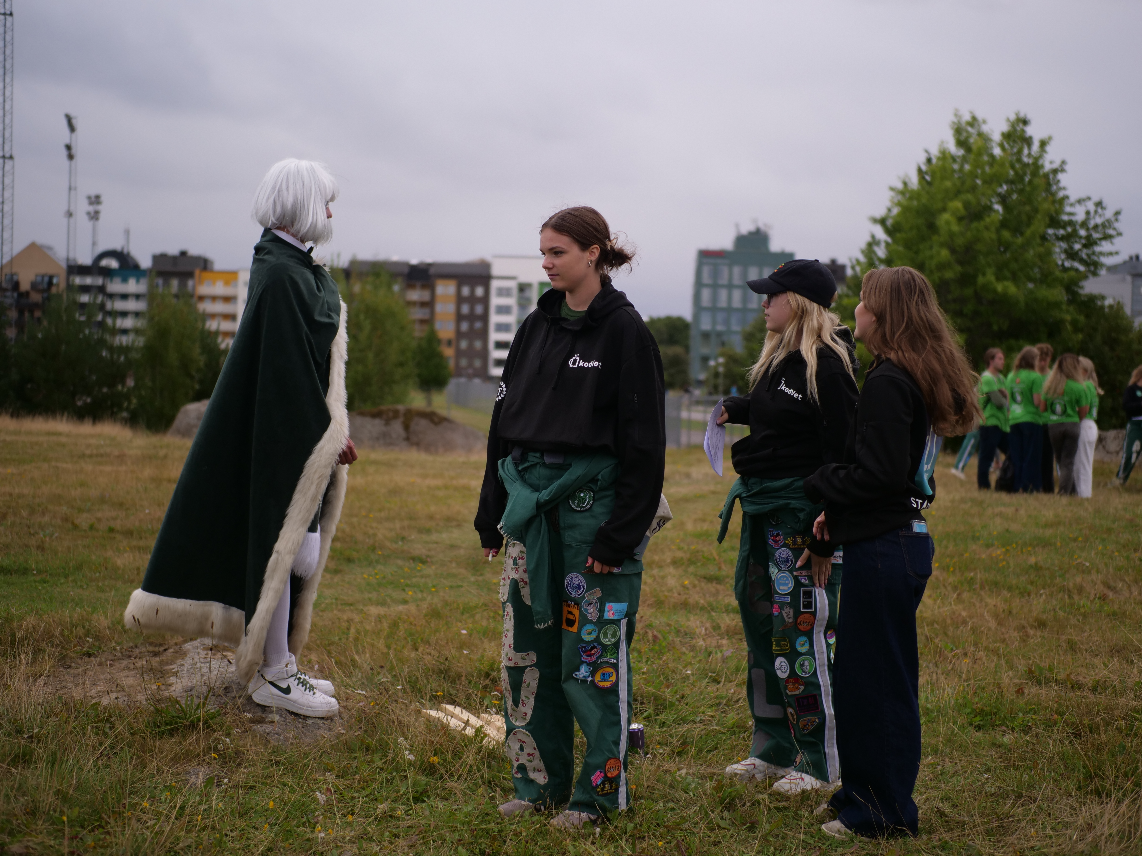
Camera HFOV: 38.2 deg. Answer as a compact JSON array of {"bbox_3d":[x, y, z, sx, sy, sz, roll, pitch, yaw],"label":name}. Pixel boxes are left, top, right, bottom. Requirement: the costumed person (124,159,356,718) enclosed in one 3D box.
[{"bbox_3d":[-1.085,0.034,5.400,0.720,1.820,0.620,1,2,13],"label":"costumed person"}]

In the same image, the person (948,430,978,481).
[{"bbox_3d":[5.408,-0.125,22.000,0.750,1.660,0.550,1,1,0],"label":"person"}]

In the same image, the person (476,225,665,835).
[{"bbox_3d":[-0.001,0.244,4.670,0.520,1.730,0.360,2,2,25],"label":"person"}]

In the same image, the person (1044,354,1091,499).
[{"bbox_3d":[5.708,-0.036,19.000,0.500,1.650,0.350,2,2,25],"label":"person"}]

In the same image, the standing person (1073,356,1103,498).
[{"bbox_3d":[5.914,-0.010,18.900,0.360,1.630,0.440,2,2,28],"label":"standing person"}]

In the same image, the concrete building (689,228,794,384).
[{"bbox_3d":[26.619,-19.113,257.000,14.800,24.000,15.000,2,2,2],"label":"concrete building"}]

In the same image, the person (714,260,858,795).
[{"bbox_3d":[0.669,0.299,5.100,0.440,1.650,0.500,0,2,-41],"label":"person"}]

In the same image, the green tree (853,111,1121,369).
[{"bbox_3d":[10.826,-3.896,43.000,6.900,8.600,6.600,2,2,14],"label":"green tree"}]

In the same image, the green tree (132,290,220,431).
[{"bbox_3d":[-9.334,-1.614,39.000,2.200,3.400,2.100,1,1,0],"label":"green tree"}]

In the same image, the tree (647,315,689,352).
[{"bbox_3d":[7.065,-5.510,125.000,5.200,6.200,5.000,1,1,0],"label":"tree"}]

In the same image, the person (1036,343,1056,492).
[{"bbox_3d":[5.721,-0.124,19.900,0.480,1.790,0.360,1,1,3],"label":"person"}]

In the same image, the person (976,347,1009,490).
[{"bbox_3d":[5.024,-0.117,19.700,0.420,1.710,0.480,2,2,17],"label":"person"}]

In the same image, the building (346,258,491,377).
[{"bbox_3d":[-25.157,-18.242,272.000,23.500,19.300,13.000,2,2,-2],"label":"building"}]

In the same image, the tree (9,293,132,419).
[{"bbox_3d":[-13.059,-1.826,43.000,3.100,3.400,2.900,1,1,0],"label":"tree"}]

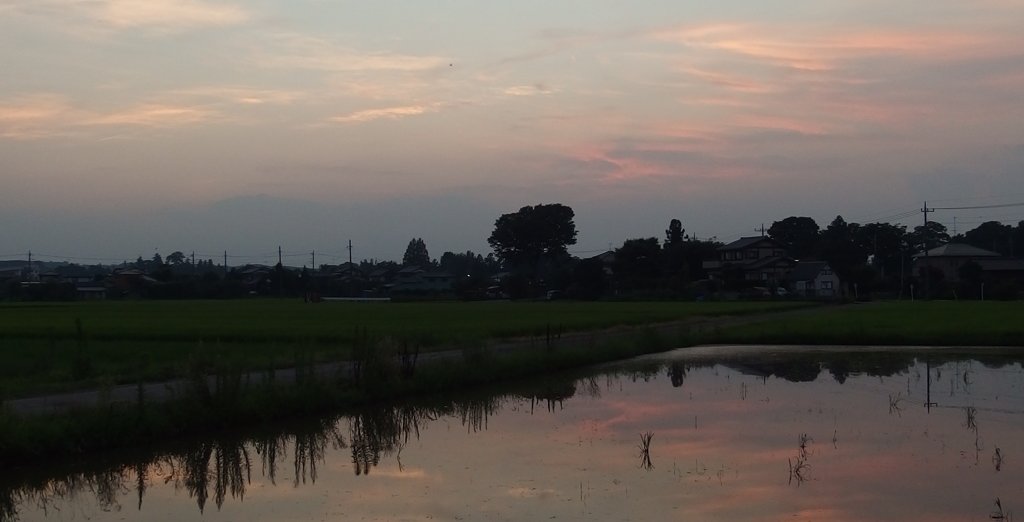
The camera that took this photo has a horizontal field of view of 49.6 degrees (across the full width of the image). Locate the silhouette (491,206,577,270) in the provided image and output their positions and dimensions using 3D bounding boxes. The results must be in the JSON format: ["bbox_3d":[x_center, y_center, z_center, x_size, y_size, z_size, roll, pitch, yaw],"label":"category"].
[{"bbox_3d":[3.860,-1.830,210.000,16.800,17.700,15.500,0,-1,0],"label":"silhouette"}]

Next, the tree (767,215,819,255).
[{"bbox_3d":[54.450,-0.920,215.000,10.200,15.380,9.500,0,-1,0],"label":"tree"}]

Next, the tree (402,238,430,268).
[{"bbox_3d":[-29.000,1.720,335.000,8.600,17.220,8.200,0,-1,0],"label":"tree"}]

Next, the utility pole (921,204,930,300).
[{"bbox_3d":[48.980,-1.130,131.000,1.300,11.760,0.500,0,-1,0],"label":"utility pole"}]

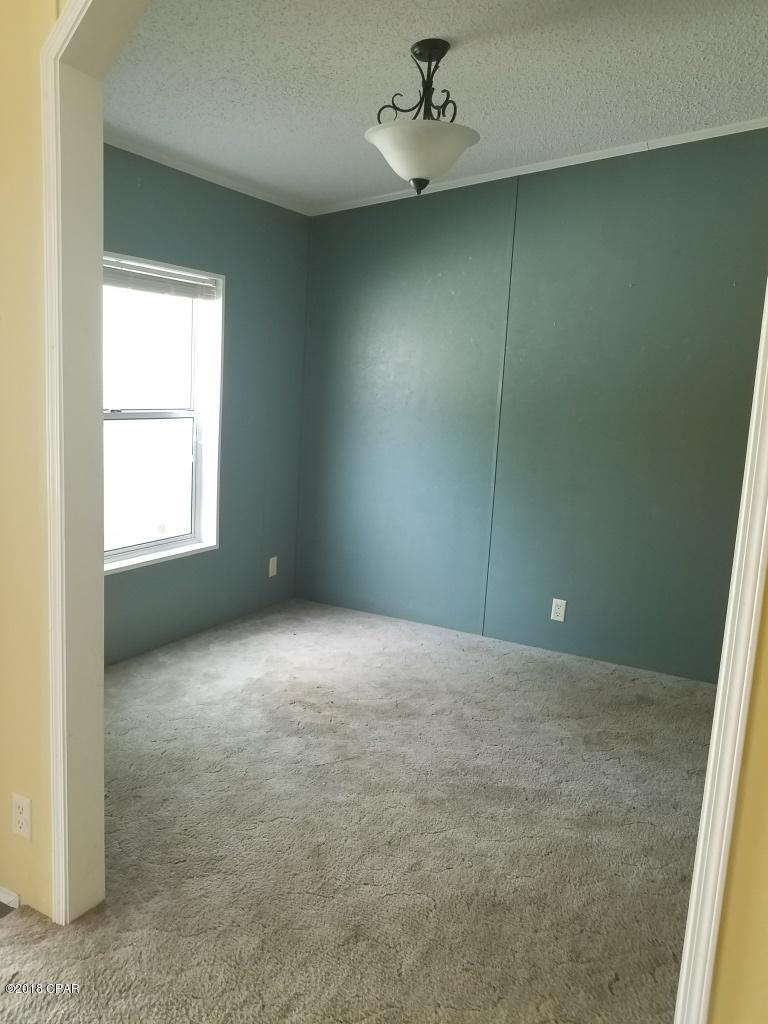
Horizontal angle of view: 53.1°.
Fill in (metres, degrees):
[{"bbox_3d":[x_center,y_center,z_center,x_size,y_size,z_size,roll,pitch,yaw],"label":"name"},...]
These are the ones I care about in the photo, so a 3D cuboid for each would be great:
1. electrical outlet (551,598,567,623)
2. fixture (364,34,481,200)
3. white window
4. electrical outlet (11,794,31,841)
[{"bbox_3d":[0.916,0.516,4.028,0.070,0.115,0.009,8,10,29],"label":"electrical outlet"},{"bbox_3d":[0.142,-1.343,2.648,0.395,0.480,0.395,3,9,0],"label":"fixture"},{"bbox_3d":[-1.173,-0.437,3.510,0.100,1.405,1.188,8,10,29],"label":"white window"},{"bbox_3d":[-0.890,0.749,1.879,0.071,0.115,0.009,8,10,29],"label":"electrical outlet"}]

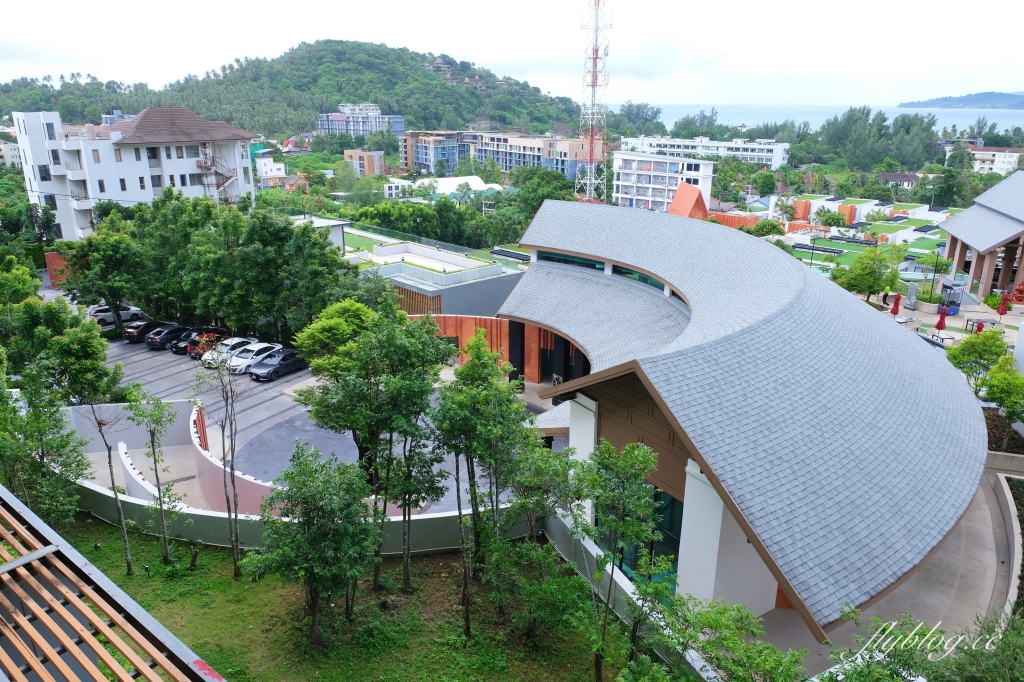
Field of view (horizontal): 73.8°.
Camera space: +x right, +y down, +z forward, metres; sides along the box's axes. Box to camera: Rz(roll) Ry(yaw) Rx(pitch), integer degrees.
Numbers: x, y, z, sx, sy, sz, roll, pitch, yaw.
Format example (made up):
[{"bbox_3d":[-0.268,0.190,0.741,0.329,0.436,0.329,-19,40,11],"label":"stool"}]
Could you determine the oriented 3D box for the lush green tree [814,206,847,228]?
[{"bbox_3d":[45.015,-17.447,96.447,4.520,3.100,4.520,0,19,0],"label":"lush green tree"}]

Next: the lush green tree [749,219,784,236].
[{"bbox_3d":[33.504,-14.481,89.484,4.460,3.160,4.460,0,19,0],"label":"lush green tree"}]

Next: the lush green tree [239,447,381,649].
[{"bbox_3d":[-7.359,7.715,25.299,4.970,8.670,4.970,0,19,0],"label":"lush green tree"}]

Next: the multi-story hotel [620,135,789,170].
[{"bbox_3d":[77.038,-74.817,275.569,62.000,13.000,14.000,11,22,29],"label":"multi-story hotel"}]

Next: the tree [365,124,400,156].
[{"bbox_3d":[-58.829,-90.856,310.000,16.350,14.540,15.540,0,19,0],"label":"tree"}]

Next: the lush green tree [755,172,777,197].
[{"bbox_3d":[72.582,-44.435,195.000,5.640,7.290,5.360,7,20,19],"label":"lush green tree"}]

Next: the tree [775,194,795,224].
[{"bbox_3d":[40.113,-19.342,100.453,2.940,4.380,2.940,0,19,0],"label":"tree"}]

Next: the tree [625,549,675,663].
[{"bbox_3d":[5.058,10.420,26.459,2.000,5.300,2.000,0,19,0],"label":"tree"}]

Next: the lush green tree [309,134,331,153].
[{"bbox_3d":[-112.544,-115.768,400.000,11.880,10.150,11.280,-5,20,-14],"label":"lush green tree"}]

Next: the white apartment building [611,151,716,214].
[{"bbox_3d":[36.953,-38.752,167.250,25.420,13.500,6.500,18,26,41],"label":"white apartment building"}]

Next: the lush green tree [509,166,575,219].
[{"bbox_3d":[5.318,-23.912,119.654,11.500,13.000,11.500,0,19,0],"label":"lush green tree"}]

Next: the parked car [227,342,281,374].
[{"bbox_3d":[-20.265,1.221,53.870,1.730,1.480,4.200,12,22,30],"label":"parked car"}]

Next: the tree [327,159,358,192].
[{"bbox_3d":[-57.116,-56.096,232.000,9.580,11.620,9.100,-4,20,-13],"label":"tree"}]

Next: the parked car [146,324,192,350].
[{"bbox_3d":[-27.628,-0.501,56.105,1.780,1.460,4.500,12,22,30],"label":"parked car"}]

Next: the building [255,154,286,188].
[{"bbox_3d":[-81.387,-58.022,228.093,8.600,11.000,8.000,-12,23,-32],"label":"building"}]

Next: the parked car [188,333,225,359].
[{"bbox_3d":[-25.105,0.196,57.566,1.740,1.530,4.100,13,23,31],"label":"parked car"}]

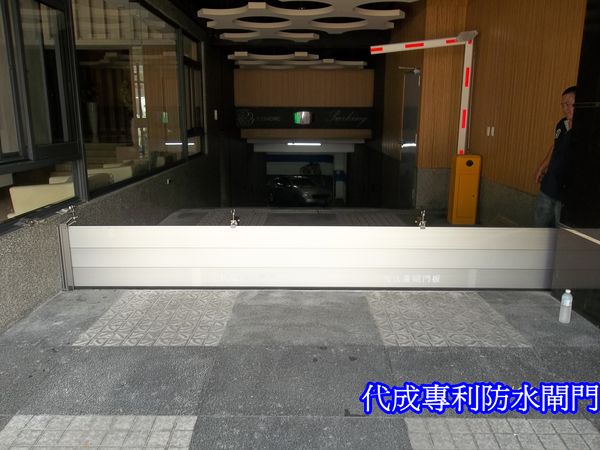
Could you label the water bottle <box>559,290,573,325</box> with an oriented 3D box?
[{"bbox_3d":[1.948,0.591,3.415,0.075,0.240,0.075,0,13,0],"label":"water bottle"}]

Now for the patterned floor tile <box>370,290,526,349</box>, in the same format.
[{"bbox_3d":[1.037,0.695,3.529,0.961,0.020,0.959,0,13,0],"label":"patterned floor tile"}]

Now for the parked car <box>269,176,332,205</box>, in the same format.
[{"bbox_3d":[-0.040,-2.031,27.000,1.800,1.460,4.600,-7,15,-27],"label":"parked car"}]

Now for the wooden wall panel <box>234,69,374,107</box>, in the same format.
[{"bbox_3d":[0.108,-3.364,11.490,3.400,0.892,0.050,0,13,0],"label":"wooden wall panel"}]

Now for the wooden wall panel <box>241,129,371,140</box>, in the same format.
[{"bbox_3d":[0.158,-2.385,12.317,3.388,0.304,0.050,0,13,0],"label":"wooden wall panel"}]

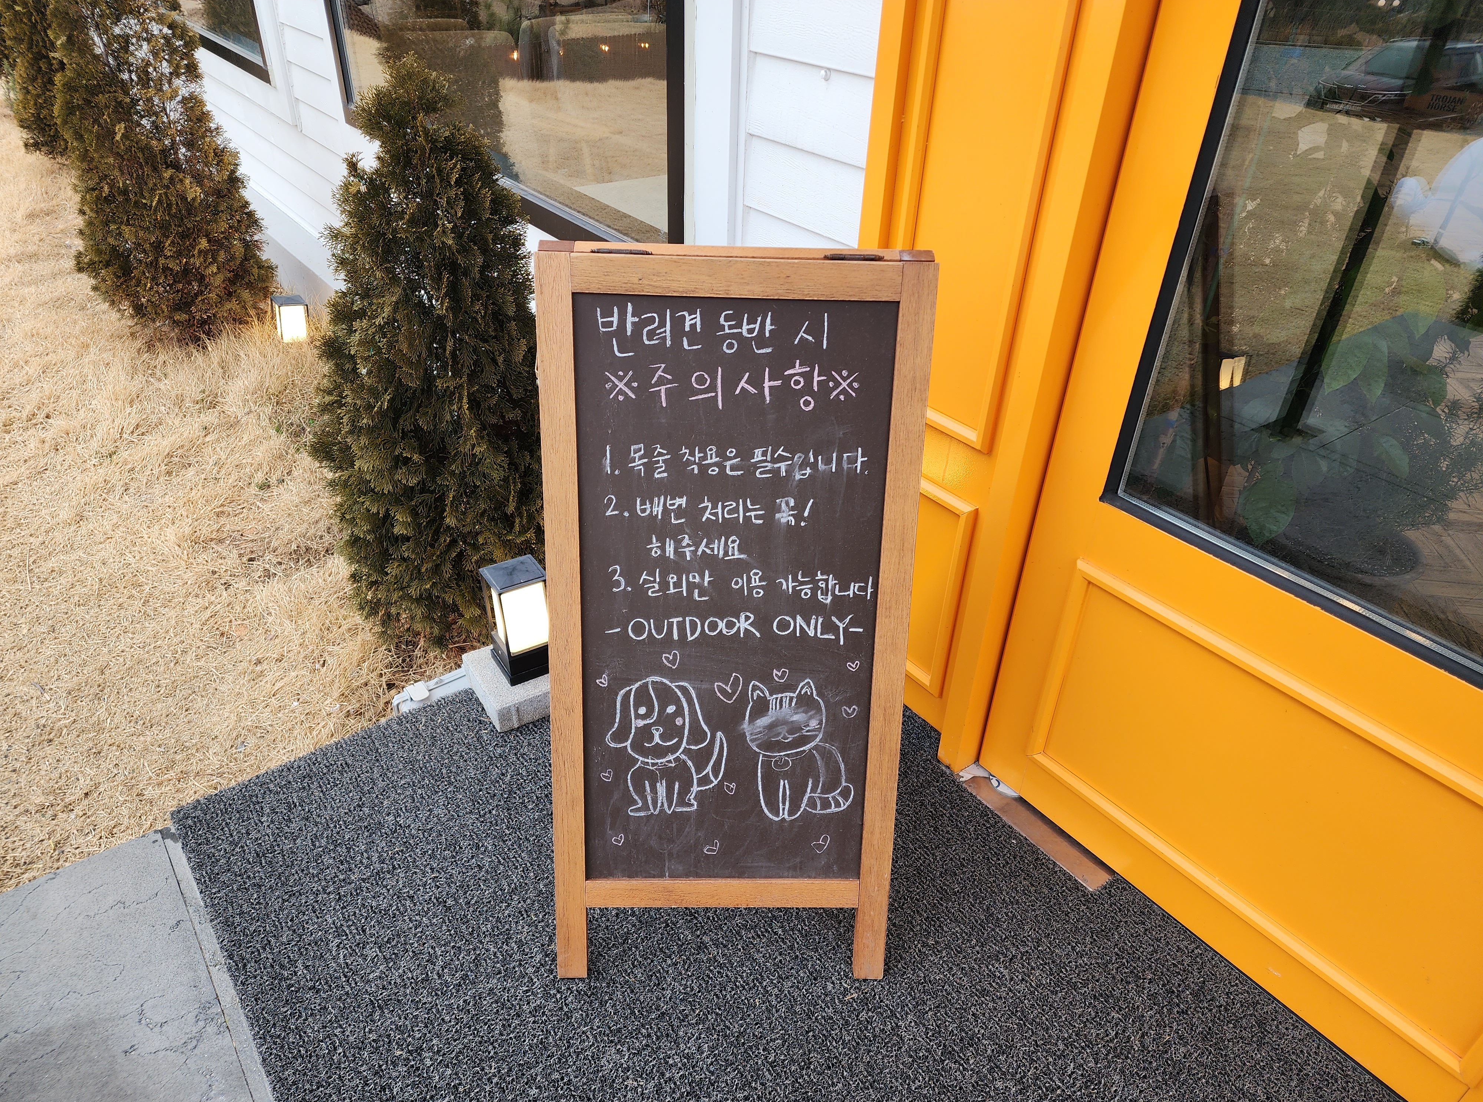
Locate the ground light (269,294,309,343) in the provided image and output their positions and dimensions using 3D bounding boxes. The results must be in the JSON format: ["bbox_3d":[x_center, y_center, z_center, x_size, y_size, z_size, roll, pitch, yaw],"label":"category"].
[{"bbox_3d":[-1.672,-0.833,3.699,0.107,0.219,0.107,-17,39,-26],"label":"ground light"}]

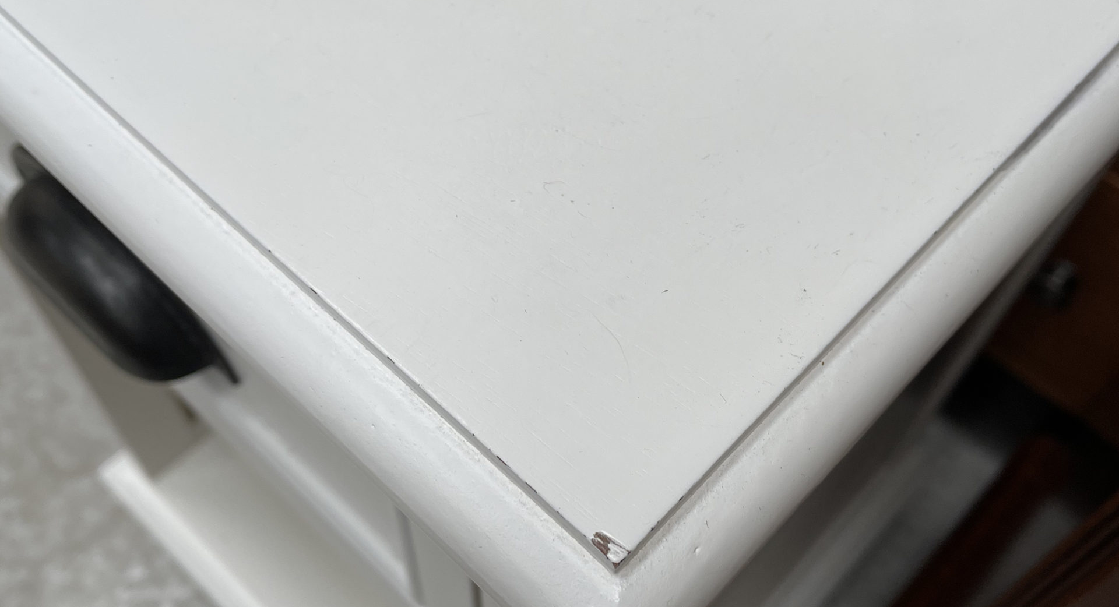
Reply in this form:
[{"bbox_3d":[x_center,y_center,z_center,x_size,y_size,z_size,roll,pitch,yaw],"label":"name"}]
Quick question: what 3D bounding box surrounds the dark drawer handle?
[{"bbox_3d":[-0.132,-0.014,0.299,0.106,0.043,0.022,39,63,20],"label":"dark drawer handle"}]

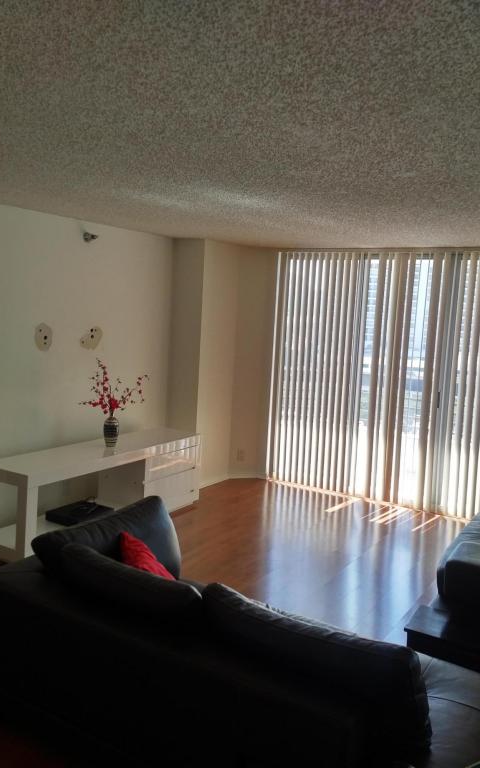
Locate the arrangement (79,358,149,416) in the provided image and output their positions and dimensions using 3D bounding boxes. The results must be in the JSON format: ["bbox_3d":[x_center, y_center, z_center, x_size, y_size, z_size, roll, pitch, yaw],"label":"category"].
[{"bbox_3d":[-1.031,0.030,4.923,0.420,0.481,0.500,7,8,32],"label":"arrangement"}]

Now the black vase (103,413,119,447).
[{"bbox_3d":[-1.070,0.383,4.963,0.127,0.259,0.127,3,7,0],"label":"black vase"}]

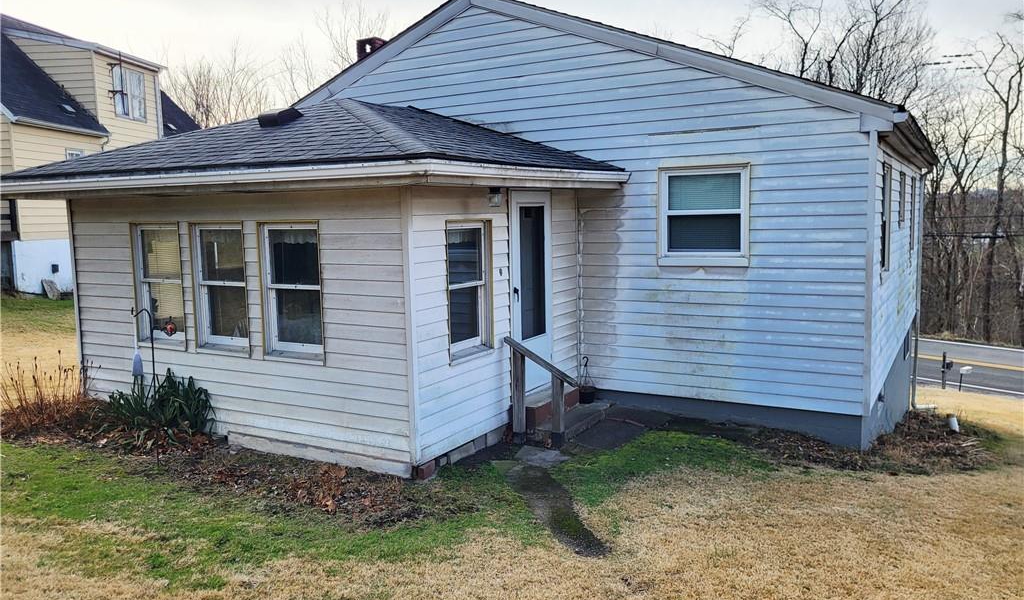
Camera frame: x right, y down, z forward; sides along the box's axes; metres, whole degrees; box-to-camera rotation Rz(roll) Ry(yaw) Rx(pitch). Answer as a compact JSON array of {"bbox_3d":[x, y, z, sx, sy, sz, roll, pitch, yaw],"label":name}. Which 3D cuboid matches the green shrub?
[{"bbox_3d":[-3.358,0.970,7.261,1.150,0.650,0.680,2,7,30],"label":"green shrub"}]

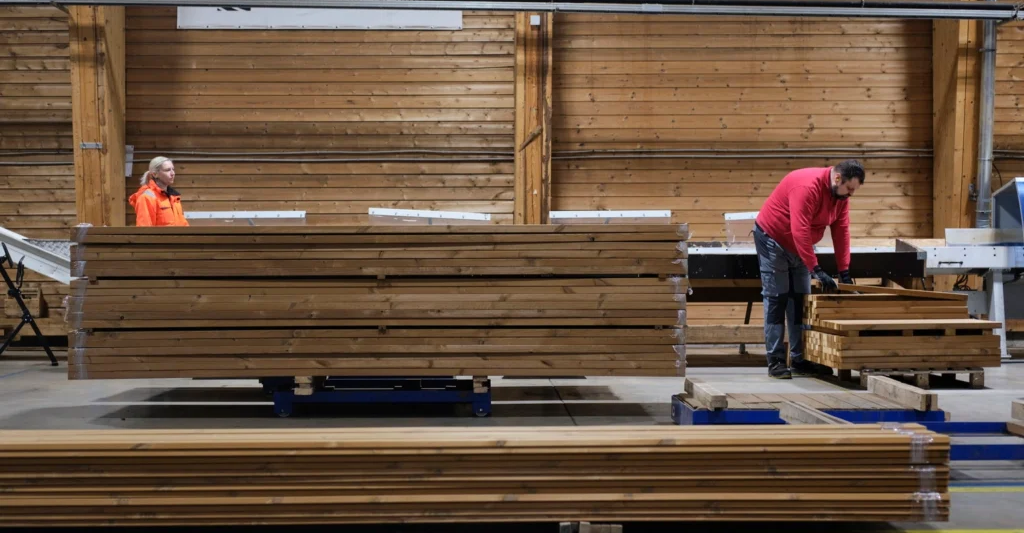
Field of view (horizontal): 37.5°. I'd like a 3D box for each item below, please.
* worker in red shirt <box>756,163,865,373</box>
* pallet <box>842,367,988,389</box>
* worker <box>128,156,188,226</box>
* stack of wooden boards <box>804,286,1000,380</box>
[{"bbox_3d":[1.995,0.011,10.200,0.720,1.490,0.550,1,2,28],"label":"worker in red shirt"},{"bbox_3d":[2.558,0.692,9.793,0.800,0.144,0.620,0,1,-5],"label":"pallet"},{"bbox_3d":[-2.798,-0.079,12.000,0.380,1.620,0.500,0,2,27],"label":"worker"},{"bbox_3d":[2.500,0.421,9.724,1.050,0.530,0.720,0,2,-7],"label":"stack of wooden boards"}]

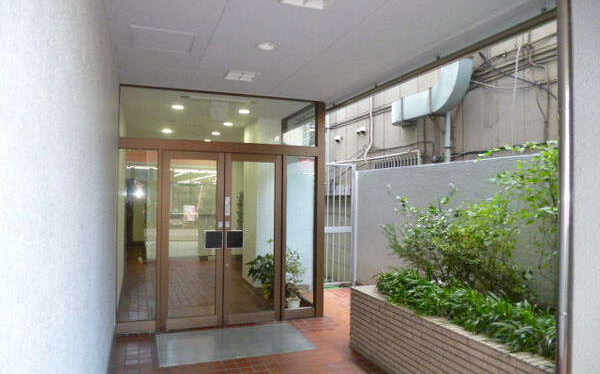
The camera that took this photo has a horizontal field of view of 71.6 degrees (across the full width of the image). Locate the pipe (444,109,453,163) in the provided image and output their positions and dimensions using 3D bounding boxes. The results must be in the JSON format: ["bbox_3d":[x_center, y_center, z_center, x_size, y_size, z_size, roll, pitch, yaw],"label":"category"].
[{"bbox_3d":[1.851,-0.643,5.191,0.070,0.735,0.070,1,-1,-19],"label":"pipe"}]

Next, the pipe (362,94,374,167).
[{"bbox_3d":[1.191,-0.949,7.181,0.080,1.274,0.200,1,-1,-19],"label":"pipe"}]

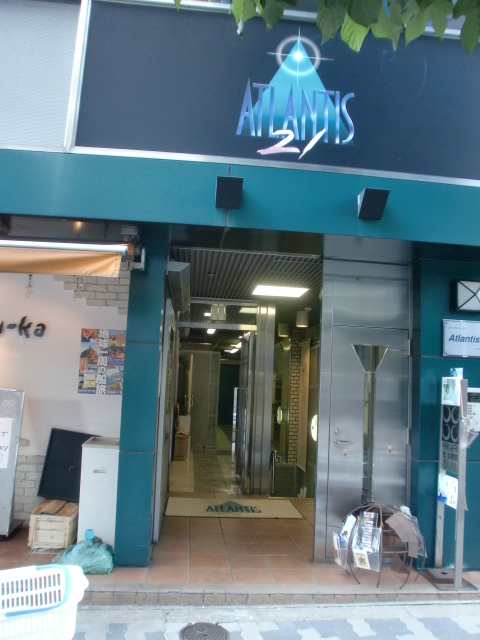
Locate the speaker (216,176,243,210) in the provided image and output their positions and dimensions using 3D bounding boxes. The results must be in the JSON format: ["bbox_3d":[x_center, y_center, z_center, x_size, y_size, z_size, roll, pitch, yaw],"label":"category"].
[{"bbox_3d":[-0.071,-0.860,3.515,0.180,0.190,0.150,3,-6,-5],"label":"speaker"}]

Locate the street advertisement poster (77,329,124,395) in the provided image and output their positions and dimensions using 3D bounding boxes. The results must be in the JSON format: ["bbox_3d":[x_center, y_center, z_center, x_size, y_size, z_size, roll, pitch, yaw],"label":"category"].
[{"bbox_3d":[-1.263,0.385,4.758,0.415,0.600,0.010,3,-6,-5],"label":"street advertisement poster"}]

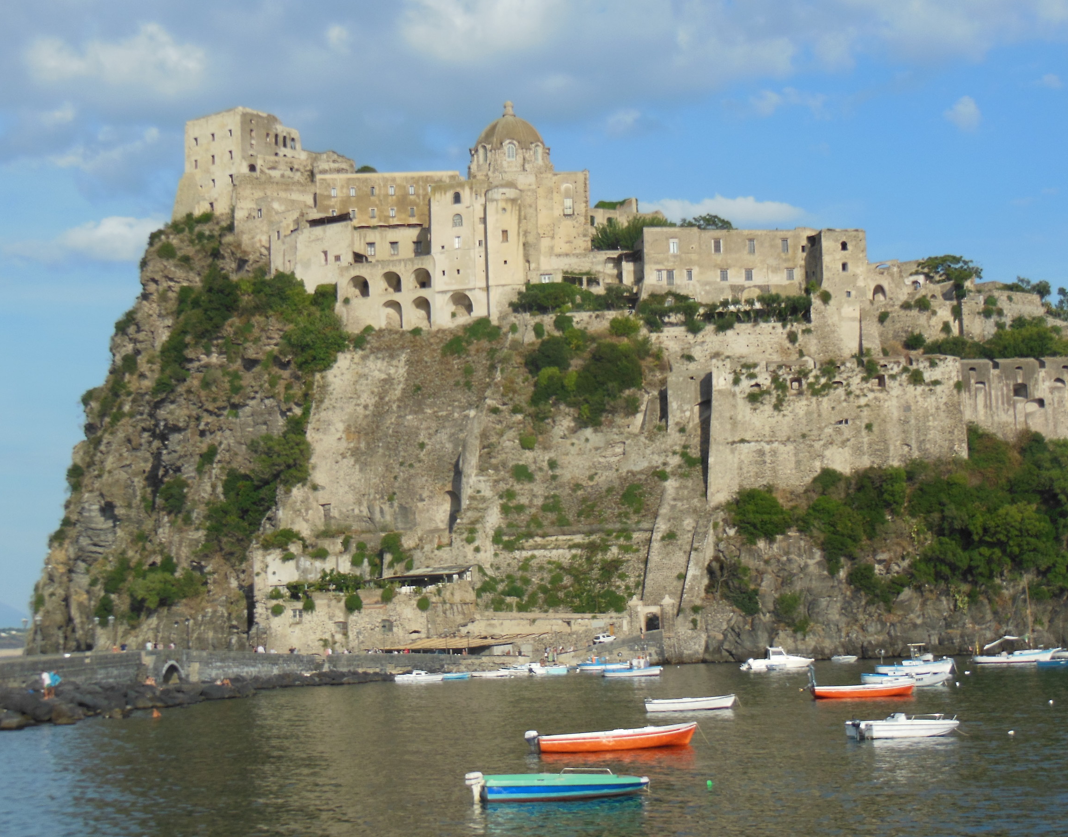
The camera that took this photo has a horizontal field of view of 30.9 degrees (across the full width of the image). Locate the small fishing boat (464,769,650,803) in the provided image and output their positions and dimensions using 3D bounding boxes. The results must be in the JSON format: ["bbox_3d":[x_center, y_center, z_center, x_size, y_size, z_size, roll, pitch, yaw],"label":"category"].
[{"bbox_3d":[0.678,10.646,56.279,5.533,0.910,1.750,0,-6,-12],"label":"small fishing boat"}]

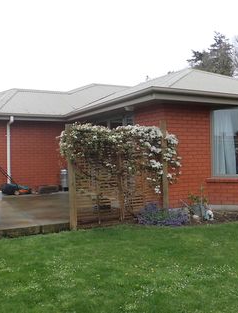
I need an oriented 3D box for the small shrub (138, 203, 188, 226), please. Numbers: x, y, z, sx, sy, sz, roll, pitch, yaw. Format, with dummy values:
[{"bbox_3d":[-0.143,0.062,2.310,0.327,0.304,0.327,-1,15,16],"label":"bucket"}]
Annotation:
[{"bbox_3d":[0.773,1.015,6.102,0.840,0.360,0.620,-1,-1,-11],"label":"small shrub"}]

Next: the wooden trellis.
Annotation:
[{"bbox_3d":[0.049,0.296,6.144,1.970,1.830,0.120,-1,-1,-28],"label":"wooden trellis"}]

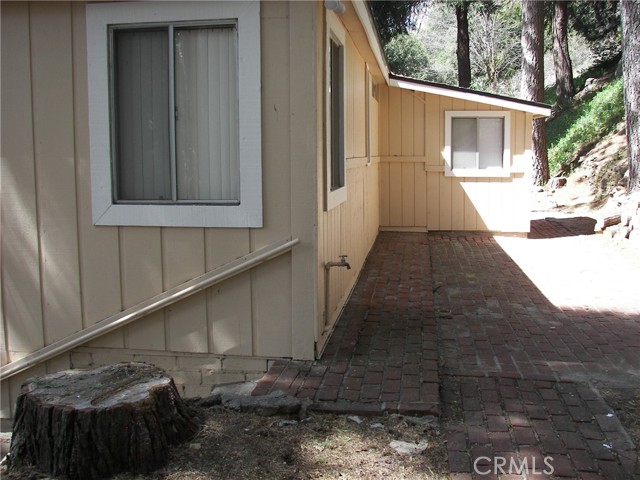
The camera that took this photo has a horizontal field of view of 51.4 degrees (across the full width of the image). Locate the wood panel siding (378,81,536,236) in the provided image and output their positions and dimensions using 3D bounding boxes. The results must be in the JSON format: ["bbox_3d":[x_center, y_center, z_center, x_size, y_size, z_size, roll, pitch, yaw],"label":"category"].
[{"bbox_3d":[2.228,-1.340,10.987,2.469,2.428,0.160,1,7,8],"label":"wood panel siding"}]

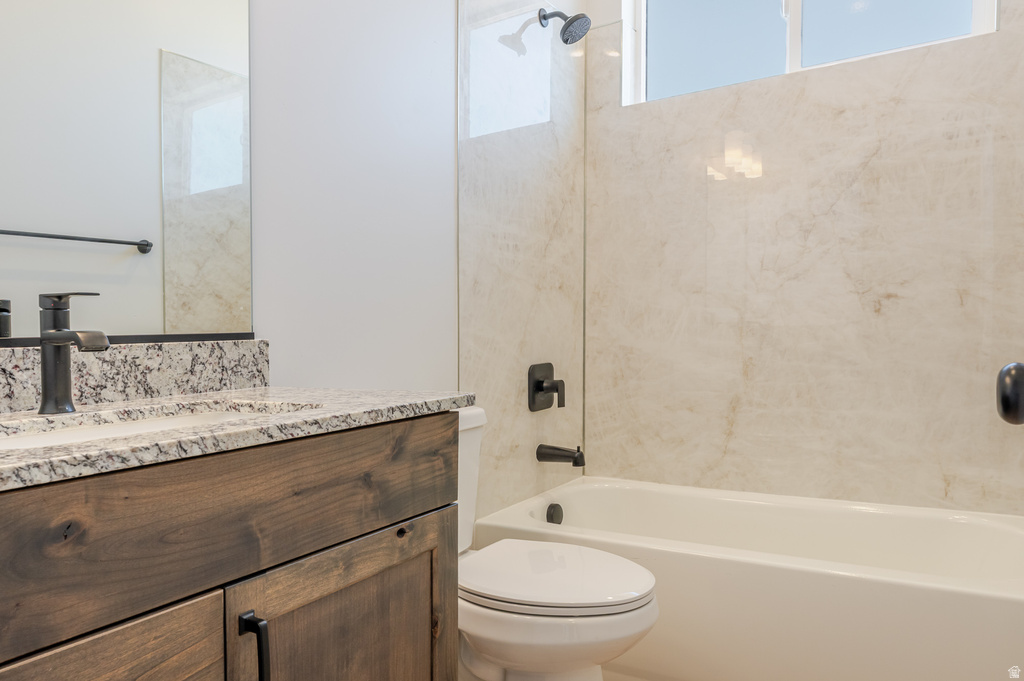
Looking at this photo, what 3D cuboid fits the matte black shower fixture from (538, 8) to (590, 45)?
[{"bbox_3d":[0.188,-1.135,2.438,0.200,0.153,0.116,0,1,31],"label":"matte black shower fixture"}]

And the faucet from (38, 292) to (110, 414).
[{"bbox_3d":[-0.639,0.018,0.991,0.146,0.178,0.054,0,1,31],"label":"faucet"}]

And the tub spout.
[{"bbox_3d":[0.179,0.409,2.439,0.170,0.073,0.064,0,1,31],"label":"tub spout"}]

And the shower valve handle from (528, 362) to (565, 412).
[{"bbox_3d":[0.146,0.166,2.451,0.103,0.168,0.164,0,1,31],"label":"shower valve handle"}]

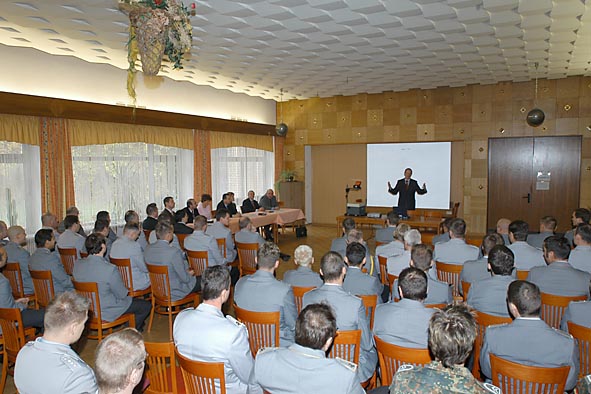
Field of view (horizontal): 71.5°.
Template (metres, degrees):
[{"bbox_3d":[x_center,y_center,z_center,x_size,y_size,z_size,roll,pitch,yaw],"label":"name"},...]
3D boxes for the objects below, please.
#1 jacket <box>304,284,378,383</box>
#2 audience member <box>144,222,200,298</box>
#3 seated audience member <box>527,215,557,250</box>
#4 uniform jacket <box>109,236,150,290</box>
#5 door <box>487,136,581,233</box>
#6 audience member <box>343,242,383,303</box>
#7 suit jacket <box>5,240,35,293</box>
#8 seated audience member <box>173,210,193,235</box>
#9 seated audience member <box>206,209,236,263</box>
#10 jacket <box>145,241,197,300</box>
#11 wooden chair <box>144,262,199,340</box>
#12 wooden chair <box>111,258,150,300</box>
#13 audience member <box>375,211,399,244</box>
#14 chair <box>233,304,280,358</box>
[{"bbox_3d":[0.315,0.951,2.994,0.520,0.680,0.400,1,5,12],"label":"jacket"},{"bbox_3d":[-1.383,0.924,4.980,0.540,1.320,0.820,3,6,40],"label":"audience member"},{"bbox_3d":[3.219,0.874,5.338,0.520,1.300,0.820,1,5,18],"label":"seated audience member"},{"bbox_3d":[-2.026,0.812,5.069,0.500,0.680,0.420,2,6,29],"label":"uniform jacket"},{"bbox_3d":[5.379,-0.099,9.371,1.813,2.507,0.100,3,6,30],"label":"door"},{"bbox_3d":[0.604,1.018,3.762,0.520,1.290,0.820,1,5,22],"label":"audience member"},{"bbox_3d":[-3.306,0.851,4.982,0.500,0.670,0.420,3,6,30],"label":"suit jacket"},{"bbox_3d":[-1.664,0.831,6.718,0.540,1.260,0.800,3,7,34],"label":"seated audience member"},{"bbox_3d":[-0.955,0.818,6.461,0.520,1.300,0.820,3,6,41],"label":"seated audience member"},{"bbox_3d":[-1.436,0.841,4.761,0.500,0.710,0.420,3,6,30],"label":"jacket"},{"bbox_3d":[-1.414,1.156,4.828,0.450,0.870,0.500,2,6,28],"label":"wooden chair"},{"bbox_3d":[-1.928,1.147,5.003,0.440,0.880,0.520,3,5,37],"label":"wooden chair"},{"bbox_3d":[1.451,0.836,6.003,0.520,1.300,0.820,1,5,20],"label":"audience member"},{"bbox_3d":[-0.230,1.309,3.548,0.450,0.870,0.500,2,6,27],"label":"chair"}]

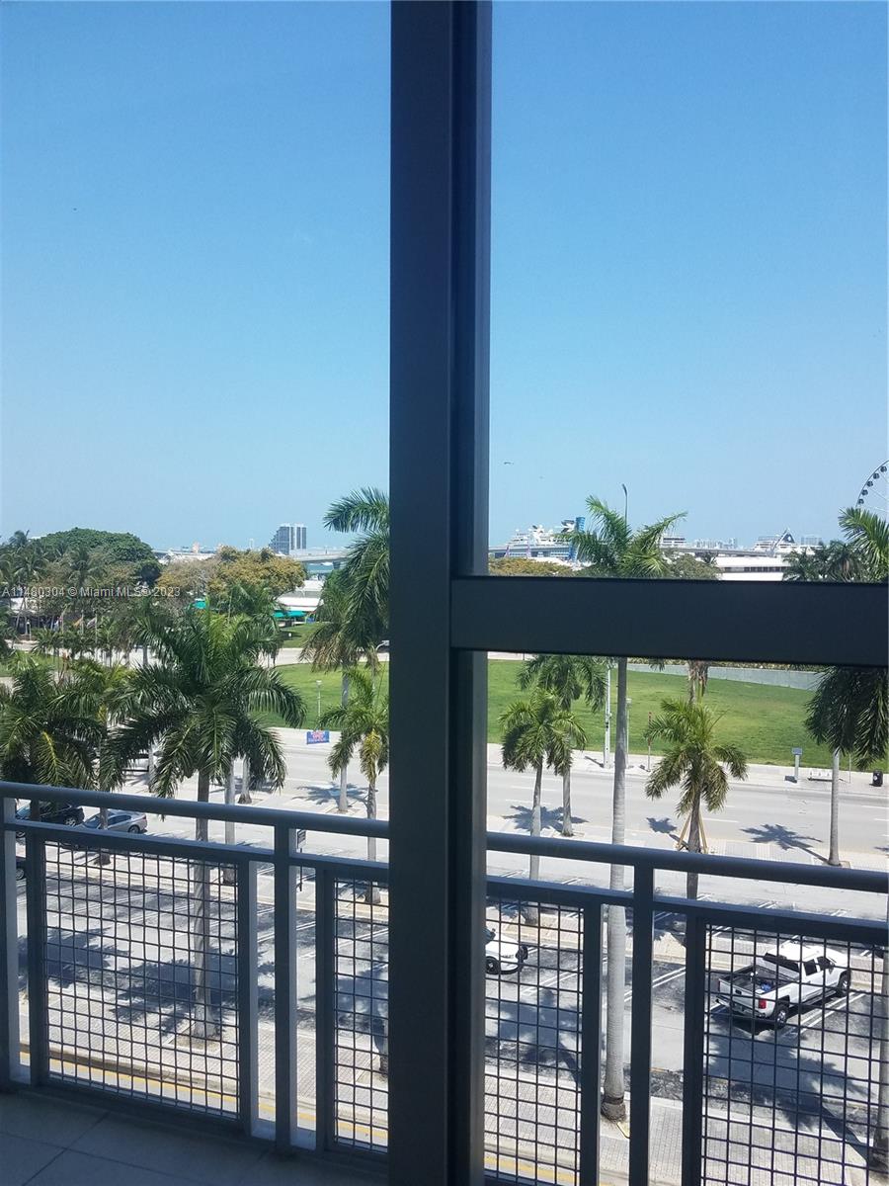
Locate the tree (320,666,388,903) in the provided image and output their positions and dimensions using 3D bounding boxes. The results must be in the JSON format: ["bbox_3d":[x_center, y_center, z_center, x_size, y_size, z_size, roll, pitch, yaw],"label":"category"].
[{"bbox_3d":[-3.518,8.873,41.279,4.600,10.980,4.600,0,3,0],"label":"tree"}]

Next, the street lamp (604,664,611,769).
[{"bbox_3d":[12.330,9.160,67.168,0.600,8.150,0.600,0,3,0],"label":"street lamp"}]

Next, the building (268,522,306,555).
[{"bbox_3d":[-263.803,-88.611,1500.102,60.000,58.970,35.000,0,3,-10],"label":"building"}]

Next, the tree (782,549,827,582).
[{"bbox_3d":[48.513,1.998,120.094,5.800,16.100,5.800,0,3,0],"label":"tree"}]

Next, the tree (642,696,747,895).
[{"bbox_3d":[10.372,9.472,36.981,4.300,10.440,4.300,0,3,0],"label":"tree"}]

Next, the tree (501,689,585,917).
[{"bbox_3d":[4.299,9.354,39.335,3.900,10.340,3.900,0,3,0],"label":"tree"}]

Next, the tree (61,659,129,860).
[{"bbox_3d":[-17.625,8.717,46.062,4.300,10.590,4.300,0,3,0],"label":"tree"}]

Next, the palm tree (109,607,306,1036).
[{"bbox_3d":[-7.870,7.711,29.690,6.400,14.360,6.400,0,3,0],"label":"palm tree"}]

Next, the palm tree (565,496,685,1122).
[{"bbox_3d":[5.023,6.257,25.296,3.900,17.910,3.900,0,3,0],"label":"palm tree"}]

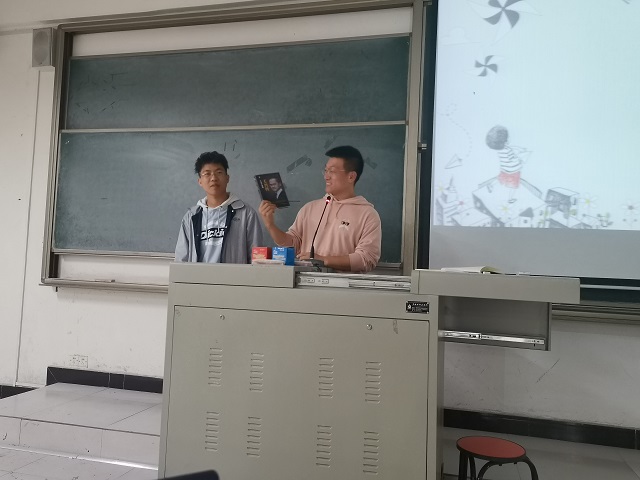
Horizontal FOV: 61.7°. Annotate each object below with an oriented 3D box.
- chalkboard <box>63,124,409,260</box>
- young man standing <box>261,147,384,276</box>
[{"bbox_3d":[-0.793,-0.362,4.070,2.840,1.010,0.060,2,-2,14],"label":"chalkboard"},{"bbox_3d":[-0.014,0.332,3.151,0.660,1.780,0.460,1,-2,22],"label":"young man standing"}]

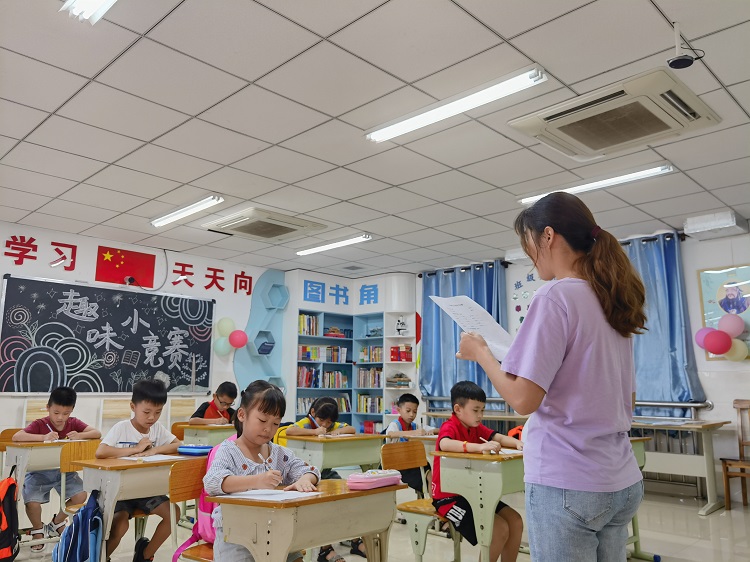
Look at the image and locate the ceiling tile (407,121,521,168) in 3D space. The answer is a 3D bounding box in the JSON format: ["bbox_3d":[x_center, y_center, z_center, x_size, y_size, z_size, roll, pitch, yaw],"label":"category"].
[{"bbox_3d":[0.607,-0.916,3.937,0.600,0.020,0.600,-9,-14,44],"label":"ceiling tile"}]

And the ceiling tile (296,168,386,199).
[{"bbox_3d":[-0.259,-0.781,4.774,0.600,0.020,0.600,-9,-14,44],"label":"ceiling tile"}]

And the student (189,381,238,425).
[{"bbox_3d":[-1.476,1.518,5.592,0.560,1.060,0.570,-9,-13,43],"label":"student"}]

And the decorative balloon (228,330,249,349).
[{"bbox_3d":[-1.764,0.758,7.575,0.235,0.235,0.235,0,-9,0],"label":"decorative balloon"}]

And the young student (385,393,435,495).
[{"bbox_3d":[0.321,1.438,4.831,0.620,1.000,0.480,-9,-13,44],"label":"young student"}]

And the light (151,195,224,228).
[{"bbox_3d":[-1.763,-0.653,5.434,1.200,0.065,0.130,-9,-13,44],"label":"light"}]

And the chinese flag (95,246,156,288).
[{"bbox_3d":[-2.875,-0.153,6.786,0.020,0.401,0.667,-9,-14,44],"label":"chinese flag"}]

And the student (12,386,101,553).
[{"bbox_3d":[-2.302,1.292,4.226,0.560,1.030,0.560,-9,-13,43],"label":"student"}]

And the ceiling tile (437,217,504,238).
[{"bbox_3d":[0.997,-0.564,6.069,0.600,0.015,0.600,-9,-13,44],"label":"ceiling tile"}]

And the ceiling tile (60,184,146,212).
[{"bbox_3d":[-2.405,-0.727,5.173,0.600,0.020,0.600,-9,-13,43],"label":"ceiling tile"}]

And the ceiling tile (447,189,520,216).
[{"bbox_3d":[1.008,-0.703,5.232,0.600,0.015,0.600,-9,-13,44],"label":"ceiling tile"}]

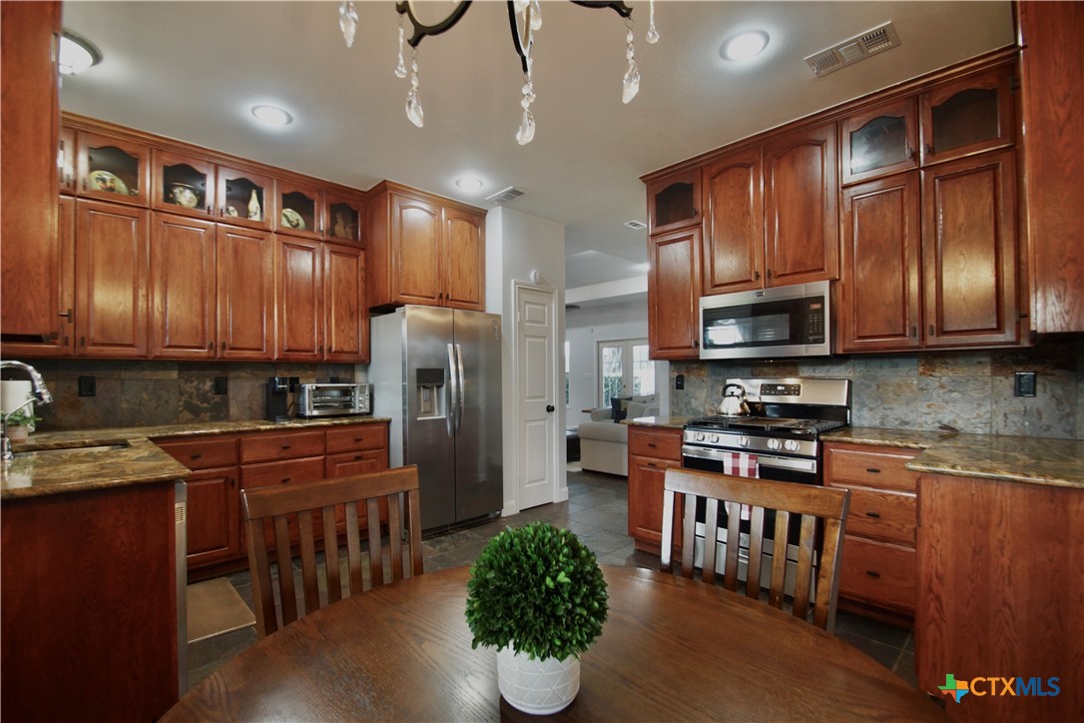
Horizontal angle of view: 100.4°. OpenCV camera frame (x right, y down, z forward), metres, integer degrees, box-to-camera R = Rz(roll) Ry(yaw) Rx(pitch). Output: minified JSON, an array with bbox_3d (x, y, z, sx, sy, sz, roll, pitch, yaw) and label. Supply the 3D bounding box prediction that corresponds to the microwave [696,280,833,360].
[{"bbox_3d":[1.476,-0.230,2.920,0.390,0.418,0.760,0,-1,-44],"label":"microwave"}]

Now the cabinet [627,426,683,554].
[{"bbox_3d":[0.981,0.904,3.269,0.605,0.894,0.424,0,-1,-44],"label":"cabinet"}]

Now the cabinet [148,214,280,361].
[{"bbox_3d":[-2.246,-0.458,3.079,0.666,0.914,0.330,0,-1,-44],"label":"cabinet"}]

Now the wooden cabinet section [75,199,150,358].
[{"bbox_3d":[-2.579,-0.463,2.723,0.310,0.903,0.330,0,-1,-44],"label":"wooden cabinet section"}]

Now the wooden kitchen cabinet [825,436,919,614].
[{"bbox_3d":[1.830,0.885,2.422,0.630,0.879,0.420,0,-1,-44],"label":"wooden kitchen cabinet"}]

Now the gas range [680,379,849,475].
[{"bbox_3d":[1.380,0.725,2.797,0.730,1.215,0.758,0,-1,-44],"label":"gas range"}]

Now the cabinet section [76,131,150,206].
[{"bbox_3d":[-2.583,-1.106,2.728,0.310,0.382,0.330,0,-1,-44],"label":"cabinet section"}]

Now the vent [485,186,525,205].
[{"bbox_3d":[-0.293,-1.351,3.728,0.180,0.020,0.355,0,-1,-44],"label":"vent"}]

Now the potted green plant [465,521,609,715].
[{"bbox_3d":[-0.008,0.417,0.770,0.240,0.272,0.240,0,-1,0],"label":"potted green plant"}]

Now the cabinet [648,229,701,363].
[{"bbox_3d":[1.075,-0.493,3.374,0.330,0.941,0.429,0,-1,-44],"label":"cabinet"}]

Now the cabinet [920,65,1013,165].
[{"bbox_3d":[2.156,-1.157,2.287,0.370,0.375,0.328,0,-1,-44],"label":"cabinet"}]

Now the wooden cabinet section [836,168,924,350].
[{"bbox_3d":[1.881,-0.491,2.477,0.330,0.903,0.343,0,-1,-44],"label":"wooden cabinet section"}]

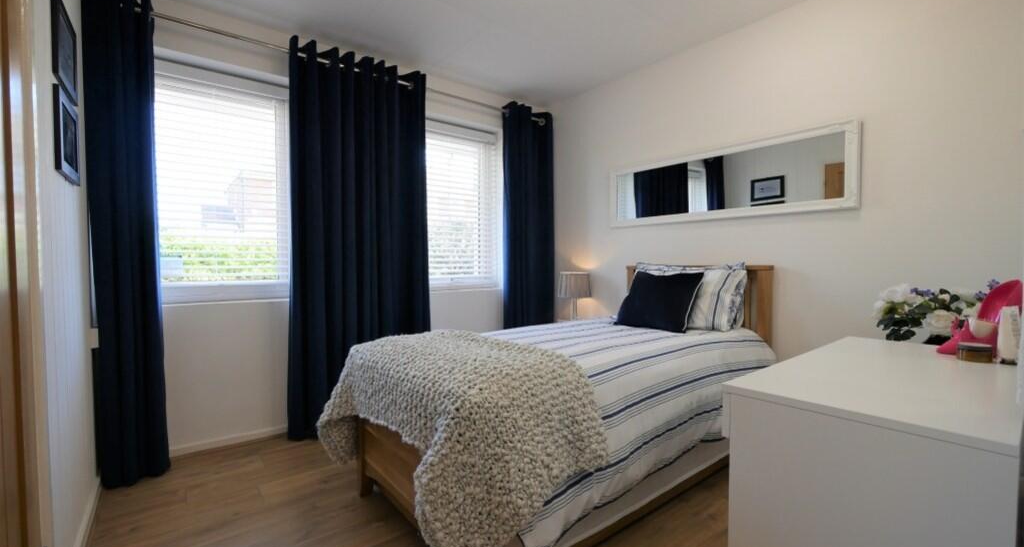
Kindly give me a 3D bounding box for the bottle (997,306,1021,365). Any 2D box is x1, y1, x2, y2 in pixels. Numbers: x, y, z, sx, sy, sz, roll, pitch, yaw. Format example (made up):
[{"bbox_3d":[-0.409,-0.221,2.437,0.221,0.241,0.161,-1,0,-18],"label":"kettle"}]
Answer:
[{"bbox_3d":[1.314,0.164,1.096,0.043,0.157,0.037,1,2,30],"label":"bottle"}]

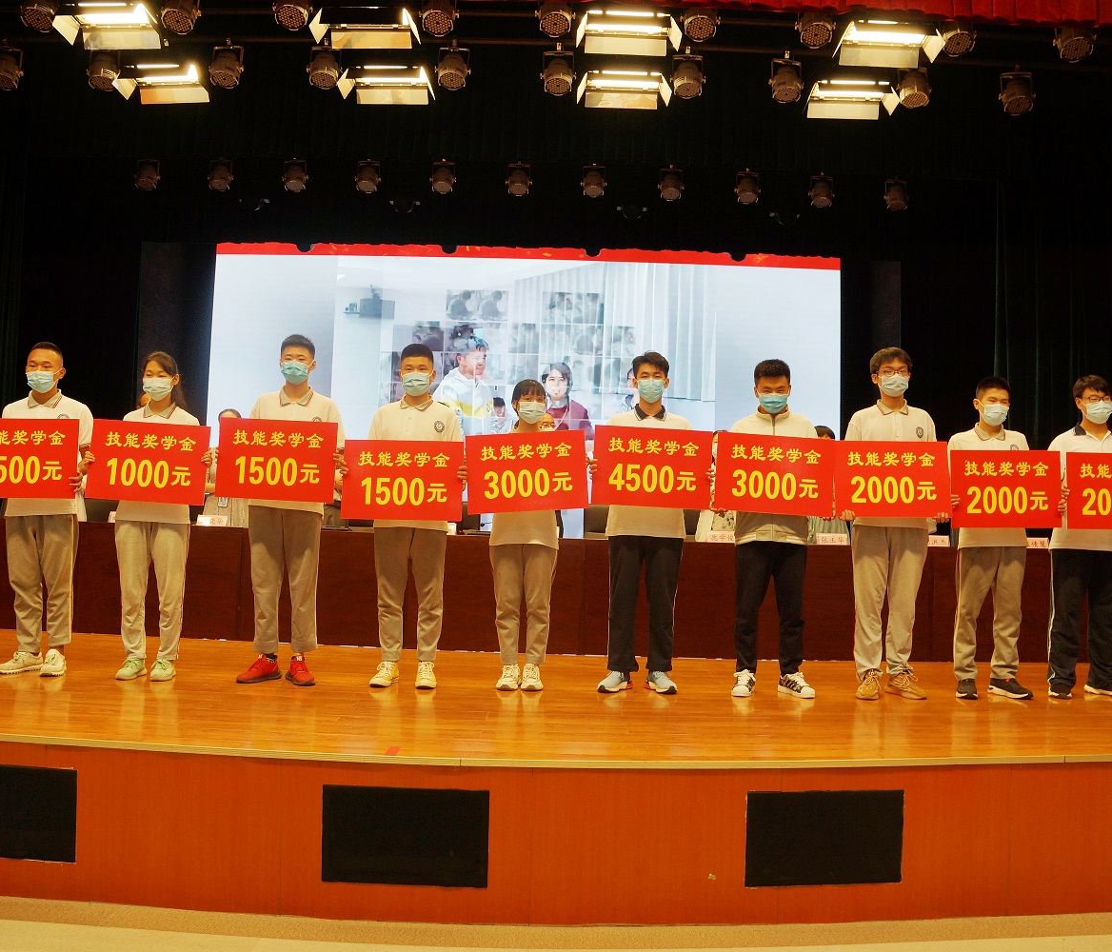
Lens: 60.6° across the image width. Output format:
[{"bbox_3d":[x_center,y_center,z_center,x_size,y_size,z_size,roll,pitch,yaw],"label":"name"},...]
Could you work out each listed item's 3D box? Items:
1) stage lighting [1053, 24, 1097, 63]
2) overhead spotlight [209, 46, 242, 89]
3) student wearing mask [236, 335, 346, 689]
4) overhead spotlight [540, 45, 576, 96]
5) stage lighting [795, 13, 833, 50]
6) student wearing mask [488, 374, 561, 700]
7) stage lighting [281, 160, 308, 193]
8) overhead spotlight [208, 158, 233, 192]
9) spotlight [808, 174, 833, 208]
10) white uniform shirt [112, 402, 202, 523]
[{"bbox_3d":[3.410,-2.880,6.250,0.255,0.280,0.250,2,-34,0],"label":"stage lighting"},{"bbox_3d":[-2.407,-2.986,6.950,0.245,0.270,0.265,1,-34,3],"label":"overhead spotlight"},{"bbox_3d":[-1.370,0.178,4.900,0.540,1.775,0.410,2,-2,0],"label":"student wearing mask"},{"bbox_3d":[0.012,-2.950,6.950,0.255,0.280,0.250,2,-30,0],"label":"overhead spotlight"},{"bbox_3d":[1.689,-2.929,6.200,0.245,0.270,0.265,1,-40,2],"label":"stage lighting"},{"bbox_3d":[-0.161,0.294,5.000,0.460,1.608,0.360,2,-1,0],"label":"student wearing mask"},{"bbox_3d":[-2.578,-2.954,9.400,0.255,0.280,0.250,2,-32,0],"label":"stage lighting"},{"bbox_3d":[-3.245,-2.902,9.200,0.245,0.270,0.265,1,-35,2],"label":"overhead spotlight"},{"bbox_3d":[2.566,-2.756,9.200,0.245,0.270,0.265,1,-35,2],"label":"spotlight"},{"bbox_3d":[-2.075,-0.064,4.960,0.430,0.640,0.280,2,-2,0],"label":"white uniform shirt"}]

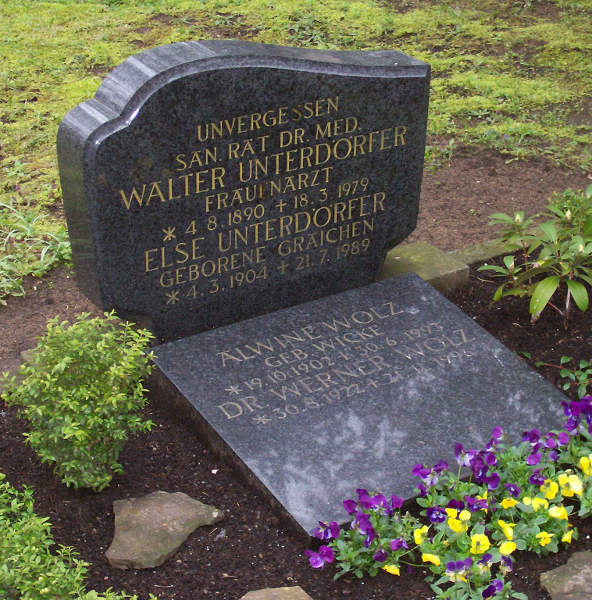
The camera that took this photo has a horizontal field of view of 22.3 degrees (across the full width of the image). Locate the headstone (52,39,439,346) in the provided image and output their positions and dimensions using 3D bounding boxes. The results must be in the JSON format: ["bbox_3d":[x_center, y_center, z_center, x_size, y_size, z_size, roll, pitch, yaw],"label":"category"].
[{"bbox_3d":[-0.087,-0.267,3.275,0.850,0.614,0.140,-16,30,-28],"label":"headstone"}]

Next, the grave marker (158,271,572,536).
[{"bbox_3d":[0.151,0.211,3.107,0.700,0.070,0.657,-16,38,-28],"label":"grave marker"}]

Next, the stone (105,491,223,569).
[{"bbox_3d":[-0.234,0.416,2.696,0.207,0.050,0.180,0,26,0],"label":"stone"}]

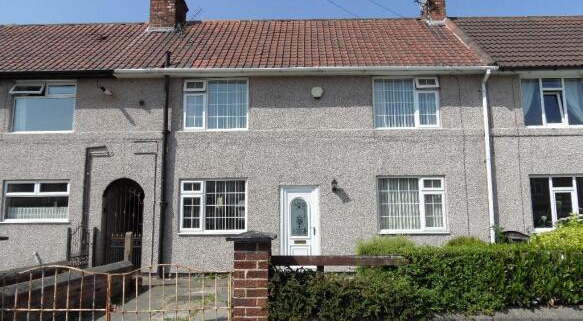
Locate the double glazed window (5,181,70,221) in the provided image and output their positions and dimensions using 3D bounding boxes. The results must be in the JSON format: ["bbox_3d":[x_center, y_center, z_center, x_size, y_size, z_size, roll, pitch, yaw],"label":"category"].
[{"bbox_3d":[-6.241,1.002,9.895,1.650,1.020,0.120,0,-6,1],"label":"double glazed window"}]

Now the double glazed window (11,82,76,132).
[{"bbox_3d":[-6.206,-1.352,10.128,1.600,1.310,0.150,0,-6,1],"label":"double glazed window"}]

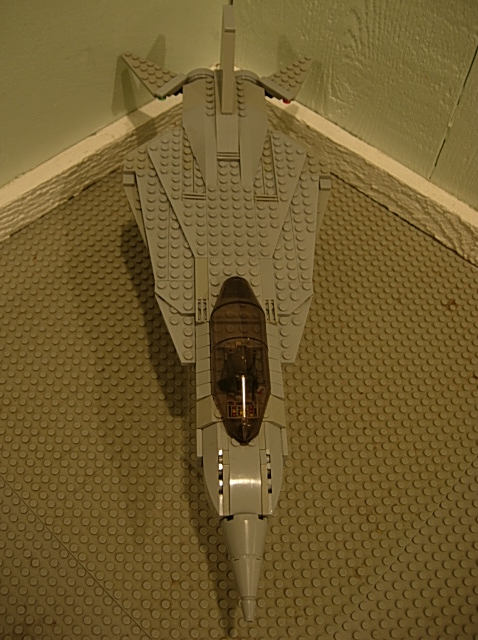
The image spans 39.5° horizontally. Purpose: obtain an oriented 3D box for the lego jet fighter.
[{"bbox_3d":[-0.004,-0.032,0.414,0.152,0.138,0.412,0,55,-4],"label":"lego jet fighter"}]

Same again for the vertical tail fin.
[{"bbox_3d":[-0.008,-0.192,0.474,0.008,0.053,0.062,0,55,-4],"label":"vertical tail fin"}]

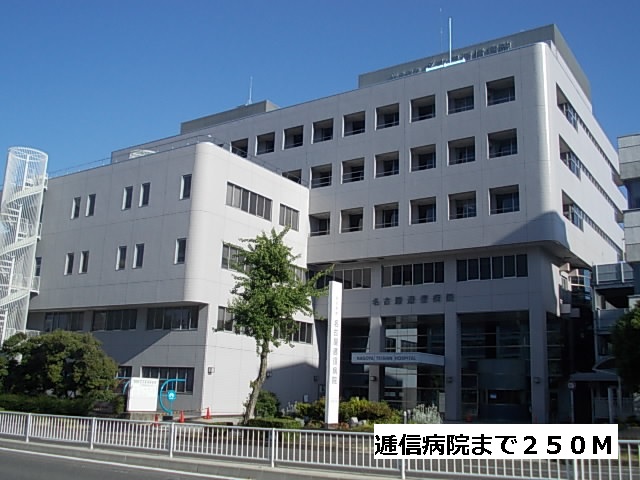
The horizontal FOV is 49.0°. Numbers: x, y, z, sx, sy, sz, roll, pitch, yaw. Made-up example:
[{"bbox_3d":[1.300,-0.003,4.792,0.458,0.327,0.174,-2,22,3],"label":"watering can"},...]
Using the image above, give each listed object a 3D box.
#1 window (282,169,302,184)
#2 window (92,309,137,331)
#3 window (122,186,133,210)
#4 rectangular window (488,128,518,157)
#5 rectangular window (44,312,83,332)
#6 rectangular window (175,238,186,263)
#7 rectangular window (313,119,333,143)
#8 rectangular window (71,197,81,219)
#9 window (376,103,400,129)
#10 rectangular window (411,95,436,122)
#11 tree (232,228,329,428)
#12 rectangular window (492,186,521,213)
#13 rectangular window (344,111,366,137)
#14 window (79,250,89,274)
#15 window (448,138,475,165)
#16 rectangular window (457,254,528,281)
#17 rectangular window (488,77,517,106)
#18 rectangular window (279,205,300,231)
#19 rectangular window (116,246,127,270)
[{"bbox_3d":[-2.318,-4.659,57.273,1.992,1.764,0.250,-7,-16,33],"label":"window"},{"bbox_3d":[-14.517,5.727,49.771,4.674,1.421,0.200,-7,-16,34],"label":"window"},{"bbox_3d":[-13.669,-2.948,50.306,0.879,1.666,0.200,-7,-16,34],"label":"window"},{"bbox_3d":[12.400,-6.427,47.599,1.992,1.764,0.250,-7,-16,33],"label":"rectangular window"},{"bbox_3d":[-19.044,6.132,52.527,4.506,1.435,0.200,-7,-16,33],"label":"rectangular window"},{"bbox_3d":[-8.830,0.764,44.892,0.870,1.626,0.200,-7,-16,33],"label":"rectangular window"},{"bbox_3d":[0.283,-8.537,55.722,2.024,1.770,0.300,-7,-16,33],"label":"rectangular window"},{"bbox_3d":[-18.106,-2.357,52.449,0.863,1.600,0.250,-7,-16,34],"label":"rectangular window"},{"bbox_3d":[5.211,-9.259,53.109,1.950,1.734,0.300,-7,-16,34],"label":"window"},{"bbox_3d":[7.504,-9.434,50.926,2.028,1.737,0.300,-7,-16,33],"label":"rectangular window"},{"bbox_3d":[-1.765,3.487,28.104,3.838,8.080,3.646,2,-13,0],"label":"tree"},{"bbox_3d":[12.126,-2.584,46.142,1.966,1.778,0.300,-7,-16,34],"label":"rectangular window"},{"bbox_3d":[2.715,-9.044,54.935,1.992,1.764,0.250,-7,-16,33],"label":"rectangular window"},{"bbox_3d":[-17.182,1.702,51.571,0.871,1.659,0.200,-7,-16,34],"label":"window"},{"bbox_3d":[9.947,-6.132,49.211,1.992,1.764,0.250,-7,-16,33],"label":"window"},{"bbox_3d":[11.447,1.923,46.833,4.897,1.507,0.150,-7,-16,33],"label":"rectangular window"},{"bbox_3d":[12.395,-10.064,47.856,1.966,1.778,0.300,-7,-16,34],"label":"rectangular window"},{"bbox_3d":[-2.303,-1.601,52.572,0.150,1.627,2.432,-7,-16,33],"label":"rectangular window"},{"bbox_3d":[-13.815,1.299,49.324,0.879,1.659,0.200,-7,-16,34],"label":"rectangular window"}]

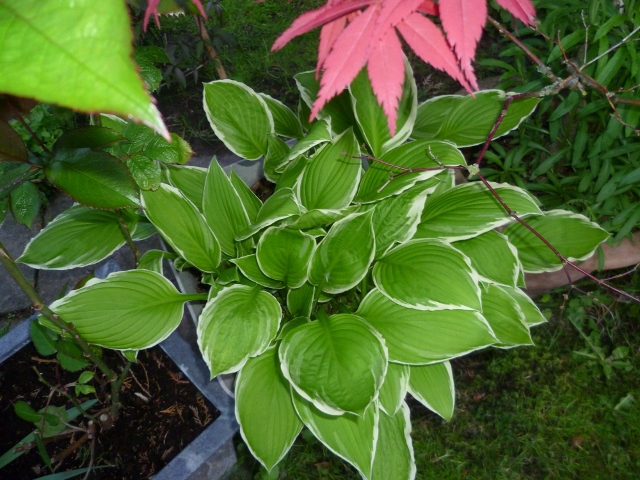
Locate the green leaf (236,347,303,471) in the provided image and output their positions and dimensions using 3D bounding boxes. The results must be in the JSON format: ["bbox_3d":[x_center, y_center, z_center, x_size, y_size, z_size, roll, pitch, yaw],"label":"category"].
[{"bbox_3d":[-0.068,0.226,0.706,0.098,0.030,0.172,2,81,2],"label":"green leaf"}]

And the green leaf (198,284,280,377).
[{"bbox_3d":[-0.133,0.143,0.795,0.115,0.040,0.142,26,86,10],"label":"green leaf"}]

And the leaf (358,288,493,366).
[{"bbox_3d":[0.152,0.123,0.745,0.210,0.035,0.112,16,54,-2],"label":"leaf"}]

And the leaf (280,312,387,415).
[{"bbox_3d":[0.019,0.161,0.682,0.132,0.042,0.146,-20,96,-14],"label":"leaf"}]

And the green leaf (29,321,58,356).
[{"bbox_3d":[-0.409,0.146,0.769,0.042,0.013,0.059,-33,96,-22],"label":"green leaf"}]

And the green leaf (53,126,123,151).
[{"bbox_3d":[-0.206,-0.086,0.460,0.065,0.012,0.036,-7,43,0],"label":"green leaf"}]

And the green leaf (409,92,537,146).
[{"bbox_3d":[0.289,-0.225,0.950,0.251,0.035,0.105,-13,57,-9],"label":"green leaf"}]

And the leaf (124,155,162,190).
[{"bbox_3d":[-0.194,-0.075,0.578,0.034,0.012,0.044,-20,83,-12],"label":"leaf"}]

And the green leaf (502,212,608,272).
[{"bbox_3d":[0.391,0.003,0.860,0.202,0.032,0.110,-1,53,-8],"label":"green leaf"}]

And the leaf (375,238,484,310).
[{"bbox_3d":[0.161,0.054,0.760,0.169,0.035,0.112,24,56,1],"label":"leaf"}]

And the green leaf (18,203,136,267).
[{"bbox_3d":[-0.409,-0.006,0.873,0.206,0.032,0.105,-21,55,-5],"label":"green leaf"}]

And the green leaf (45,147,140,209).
[{"bbox_3d":[-0.184,-0.050,0.424,0.086,0.016,0.050,28,56,-1],"label":"green leaf"}]

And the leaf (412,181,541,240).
[{"bbox_3d":[0.261,-0.047,0.847,0.223,0.035,0.105,-6,50,-16],"label":"leaf"}]

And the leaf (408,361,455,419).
[{"bbox_3d":[0.184,0.240,0.870,0.085,0.030,0.140,-21,98,-9],"label":"leaf"}]

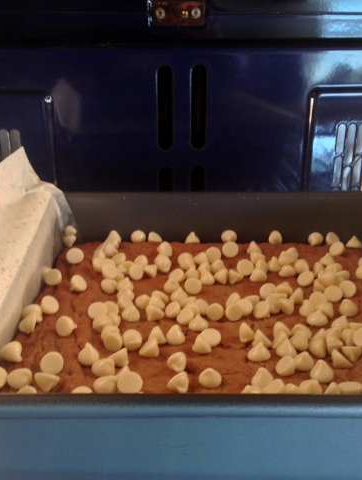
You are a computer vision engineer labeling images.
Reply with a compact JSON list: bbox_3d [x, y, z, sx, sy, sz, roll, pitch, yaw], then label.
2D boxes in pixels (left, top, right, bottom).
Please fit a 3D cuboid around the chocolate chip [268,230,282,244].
[{"bbox_3d":[0.067,-0.001,0.439,0.011,0.011,0.008,1,47,0],"label":"chocolate chip"}]

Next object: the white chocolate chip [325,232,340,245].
[{"bbox_3d":[0.109,-0.001,0.439,0.008,0.011,0.011,21,22,-28],"label":"white chocolate chip"}]

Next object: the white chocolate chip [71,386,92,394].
[{"bbox_3d":[-0.043,0.067,0.262,0.011,0.011,0.008,1,-13,0],"label":"white chocolate chip"}]

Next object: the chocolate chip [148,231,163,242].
[{"bbox_3d":[-0.019,-0.001,0.440,0.008,0.011,0.011,23,21,-9],"label":"chocolate chip"}]

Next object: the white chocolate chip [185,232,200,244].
[{"bbox_3d":[0.008,0.000,0.439,0.011,0.008,0.011,1,23,0],"label":"white chocolate chip"}]

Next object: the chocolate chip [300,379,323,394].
[{"bbox_3d":[0.058,0.065,0.269,0.011,0.011,0.008,2,-18,-6],"label":"chocolate chip"}]

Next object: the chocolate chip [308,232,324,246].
[{"bbox_3d":[0.097,0.000,0.438,0.011,0.011,0.008,13,56,8],"label":"chocolate chip"}]

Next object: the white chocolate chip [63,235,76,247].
[{"bbox_3d":[-0.079,0.001,0.437,0.011,0.008,0.011,-9,-9,4],"label":"white chocolate chip"}]

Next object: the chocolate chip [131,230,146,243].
[{"bbox_3d":[-0.030,-0.002,0.440,0.011,0.008,0.011,1,64,0],"label":"chocolate chip"}]

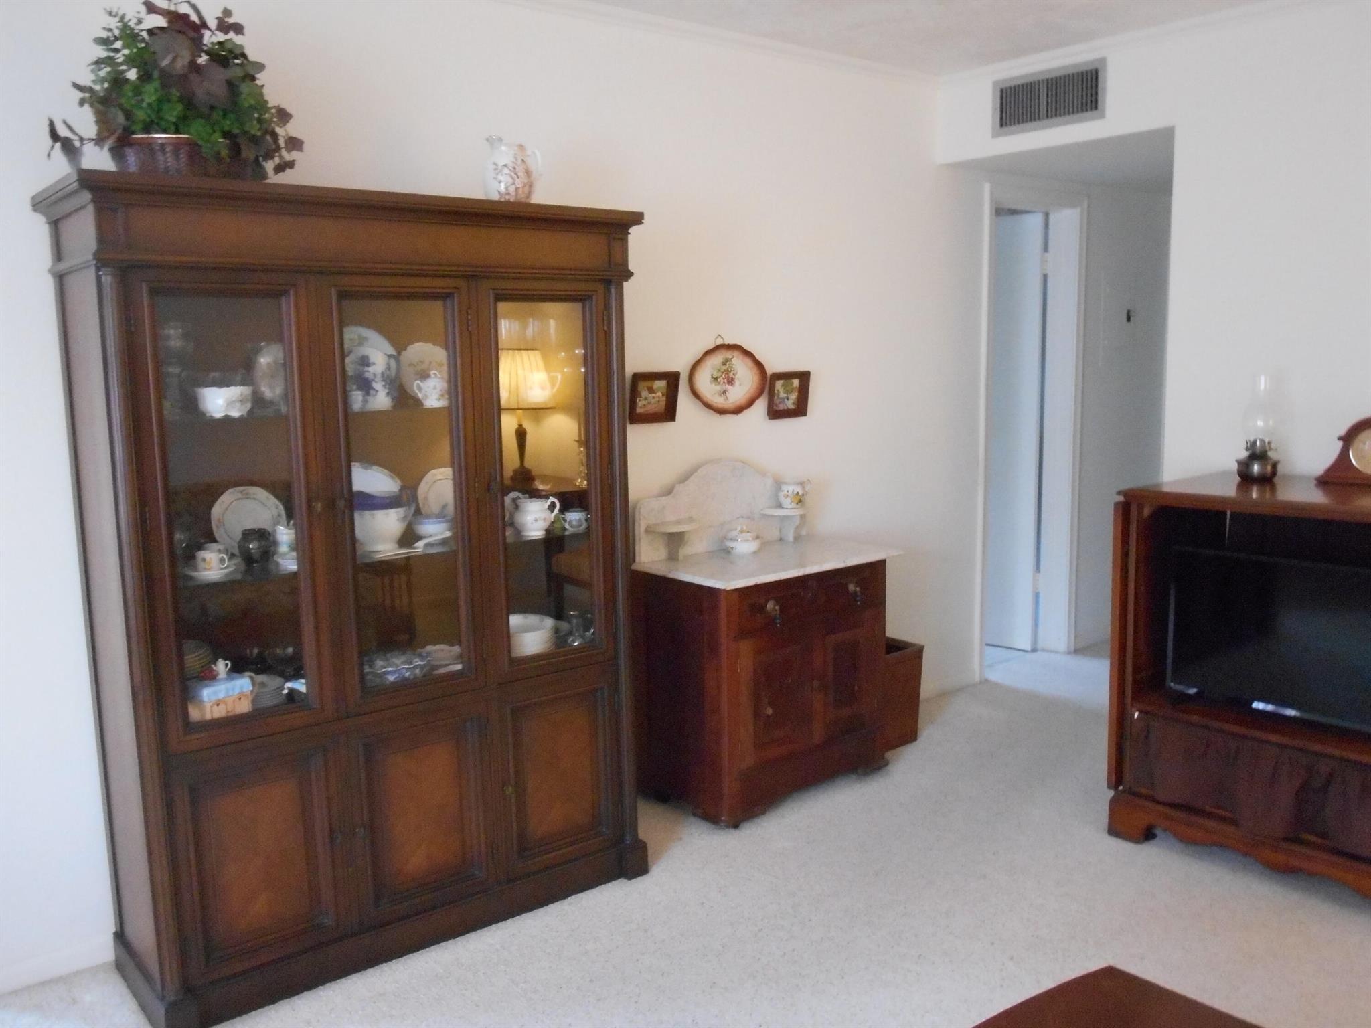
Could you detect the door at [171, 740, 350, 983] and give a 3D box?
[{"bbox_3d":[-0.936,0.757,2.550,0.370,0.478,0.027,-8,11,-38],"label":"door"}]

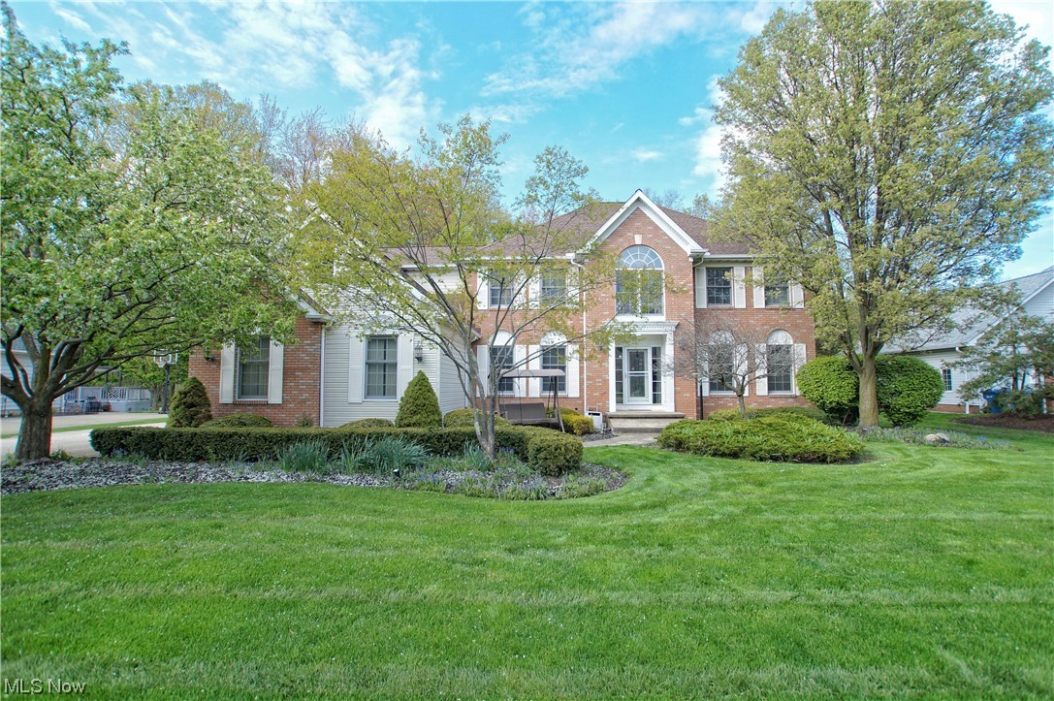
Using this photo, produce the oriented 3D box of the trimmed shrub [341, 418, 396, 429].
[{"bbox_3d":[-3.920,1.986,11.489,1.400,0.650,1.200,0,-4,0],"label":"trimmed shrub"}]

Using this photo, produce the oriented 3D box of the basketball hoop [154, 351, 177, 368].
[{"bbox_3d":[-20.200,0.487,26.029,1.320,1.020,0.750,0,-4,0],"label":"basketball hoop"}]

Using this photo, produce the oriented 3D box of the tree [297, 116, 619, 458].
[{"bbox_3d":[-1.400,-1.190,9.506,6.100,6.700,5.700,0,-4,0],"label":"tree"}]

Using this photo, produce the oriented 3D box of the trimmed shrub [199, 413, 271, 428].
[{"bbox_3d":[-6.950,1.889,11.095,1.600,0.780,1.300,0,-4,0],"label":"trimmed shrub"}]

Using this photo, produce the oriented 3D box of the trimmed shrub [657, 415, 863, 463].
[{"bbox_3d":[5.000,1.873,10.294,3.700,0.720,2.900,0,-4,0],"label":"trimmed shrub"}]

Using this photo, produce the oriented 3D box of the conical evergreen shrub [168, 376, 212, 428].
[{"bbox_3d":[-8.220,1.470,11.275,1.000,1.650,1.000,0,-4,0],"label":"conical evergreen shrub"}]

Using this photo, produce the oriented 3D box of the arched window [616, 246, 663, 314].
[{"bbox_3d":[3.860,-2.389,16.006,1.700,2.450,0.160,0,-4,0],"label":"arched window"}]

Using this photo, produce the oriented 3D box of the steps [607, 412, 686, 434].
[{"bbox_3d":[3.740,2.262,14.858,2.450,0.540,2.000,0,-4,0],"label":"steps"}]

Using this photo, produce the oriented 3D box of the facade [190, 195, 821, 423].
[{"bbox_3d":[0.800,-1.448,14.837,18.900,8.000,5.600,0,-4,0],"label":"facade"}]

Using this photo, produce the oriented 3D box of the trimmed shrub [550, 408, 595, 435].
[{"bbox_3d":[1.400,2.159,14.384,1.400,0.720,1.250,0,-4,0],"label":"trimmed shrub"}]

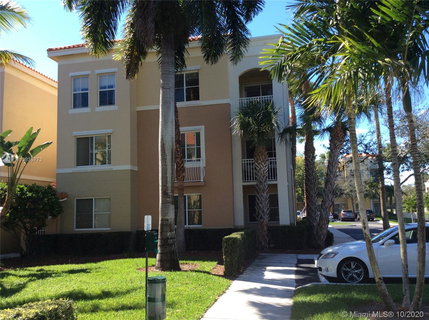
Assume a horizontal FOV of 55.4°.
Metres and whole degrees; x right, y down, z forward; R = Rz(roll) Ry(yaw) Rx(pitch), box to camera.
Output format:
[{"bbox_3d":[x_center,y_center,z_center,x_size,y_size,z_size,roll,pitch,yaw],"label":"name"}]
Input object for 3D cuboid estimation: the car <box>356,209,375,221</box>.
[{"bbox_3d":[19.427,6.951,52.366,1.850,1.600,4.600,-3,-7,12],"label":"car"}]

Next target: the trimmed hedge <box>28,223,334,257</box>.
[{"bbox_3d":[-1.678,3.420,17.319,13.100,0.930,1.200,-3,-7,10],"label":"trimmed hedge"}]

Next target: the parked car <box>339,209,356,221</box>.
[{"bbox_3d":[17.137,7.110,52.868,1.830,1.550,4.600,-3,-7,12],"label":"parked car"}]

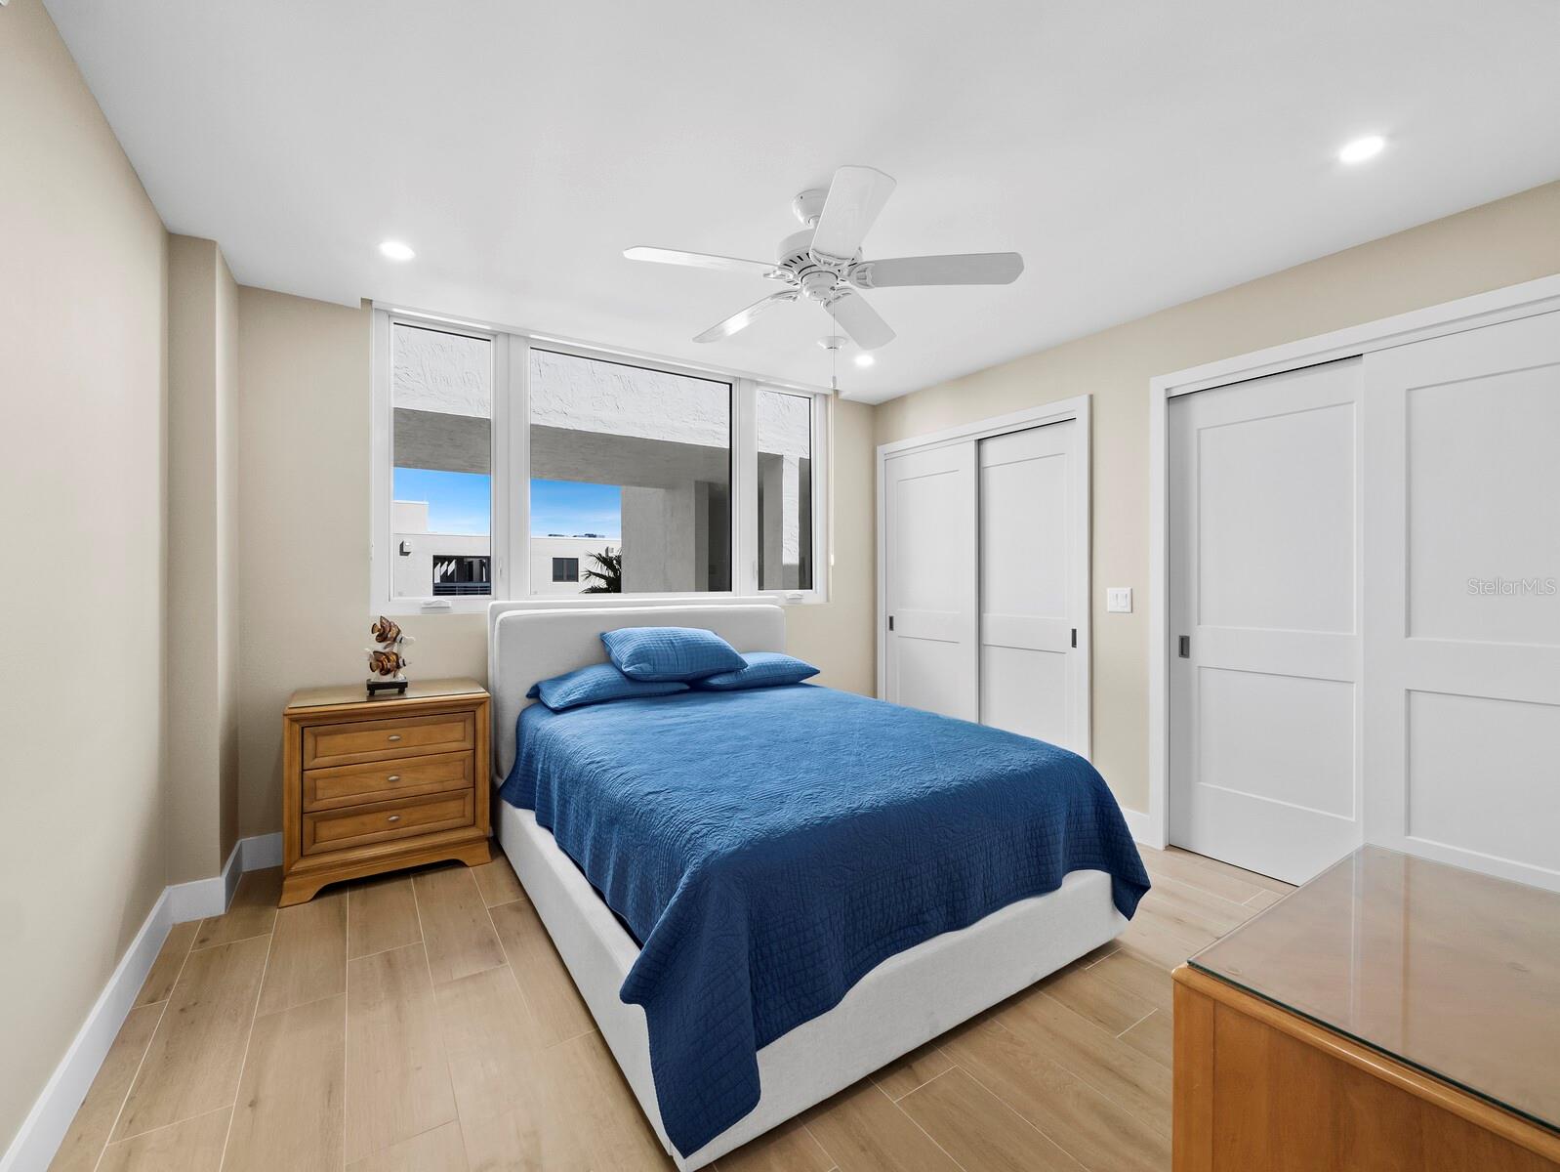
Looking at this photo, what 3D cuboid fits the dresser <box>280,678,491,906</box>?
[{"bbox_3d":[-1.648,0.816,2.694,0.721,0.736,0.418,0,1,-31],"label":"dresser"}]

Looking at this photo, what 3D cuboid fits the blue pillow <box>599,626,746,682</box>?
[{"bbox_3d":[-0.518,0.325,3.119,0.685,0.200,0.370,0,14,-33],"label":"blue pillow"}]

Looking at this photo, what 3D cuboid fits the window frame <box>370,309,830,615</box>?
[{"bbox_3d":[-0.762,-0.563,3.519,2.545,1.372,0.090,0,1,-32],"label":"window frame"}]

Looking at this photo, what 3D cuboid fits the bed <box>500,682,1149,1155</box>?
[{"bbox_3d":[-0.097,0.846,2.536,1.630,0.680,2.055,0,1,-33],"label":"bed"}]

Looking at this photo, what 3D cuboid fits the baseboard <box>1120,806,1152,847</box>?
[{"bbox_3d":[1.612,1.112,2.977,0.016,0.138,0.265,0,1,-34],"label":"baseboard"}]

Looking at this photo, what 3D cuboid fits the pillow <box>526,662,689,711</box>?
[{"bbox_3d":[-0.789,0.459,2.974,0.730,0.175,0.380,0,1,-33],"label":"pillow"}]

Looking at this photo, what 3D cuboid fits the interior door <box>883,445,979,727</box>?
[{"bbox_3d":[0.960,0.148,4.057,0.038,2.025,0.770,0,1,-34],"label":"interior door"}]

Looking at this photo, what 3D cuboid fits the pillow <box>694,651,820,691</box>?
[{"bbox_3d":[-0.135,0.455,3.398,0.730,0.175,0.380,0,1,-33],"label":"pillow"}]

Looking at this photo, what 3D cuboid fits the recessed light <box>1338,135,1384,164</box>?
[{"bbox_3d":[1.624,-1.215,1.760,0.110,0.025,0.110,0,1,-34],"label":"recessed light"}]

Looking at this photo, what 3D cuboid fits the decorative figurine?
[{"bbox_3d":[-1.639,0.288,2.655,0.180,0.328,0.075,0,1,-31],"label":"decorative figurine"}]

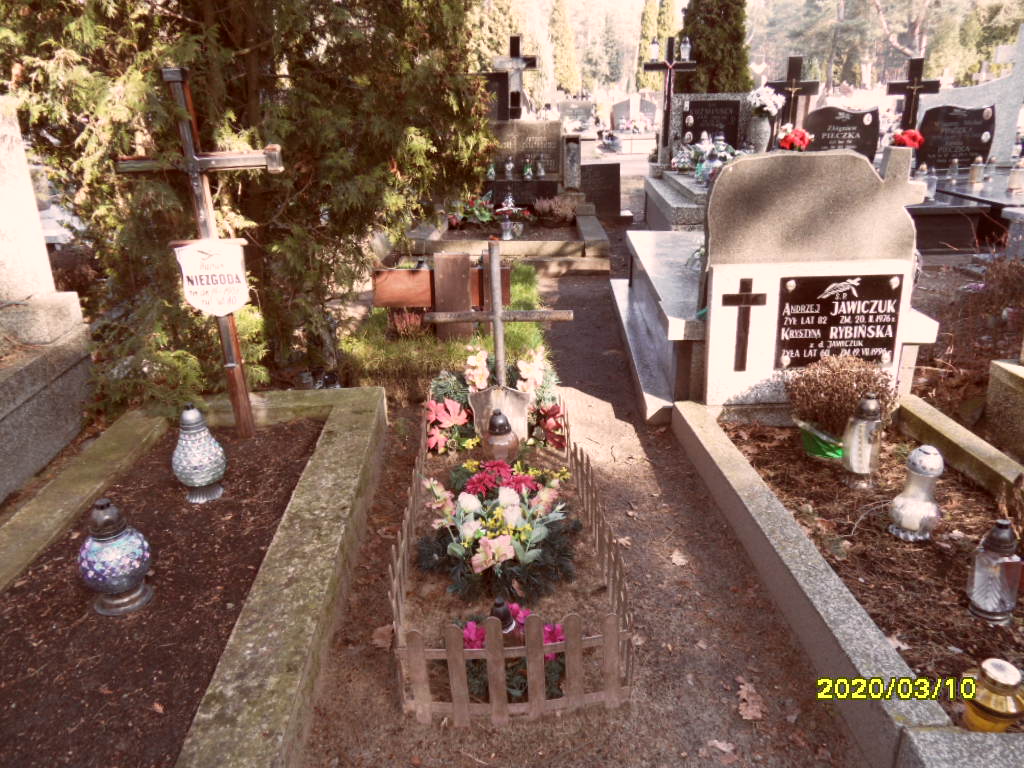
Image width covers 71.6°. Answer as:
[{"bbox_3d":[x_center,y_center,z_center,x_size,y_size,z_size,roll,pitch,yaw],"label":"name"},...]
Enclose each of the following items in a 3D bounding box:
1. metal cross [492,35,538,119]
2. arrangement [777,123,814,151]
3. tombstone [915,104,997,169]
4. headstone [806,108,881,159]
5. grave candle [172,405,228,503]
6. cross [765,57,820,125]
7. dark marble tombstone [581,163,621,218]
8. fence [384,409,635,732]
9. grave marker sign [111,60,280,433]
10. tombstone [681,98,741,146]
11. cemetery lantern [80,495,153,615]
[{"bbox_3d":[0.031,-3.140,7.250,0.450,0.790,0.090,0,22,2],"label":"metal cross"},{"bbox_3d":[2.995,-2.604,7.500,0.340,0.280,0.290,1,22,2],"label":"arrangement"},{"bbox_3d":[4.792,-2.666,7.680,0.750,0.650,0.100,-1,23,3],"label":"tombstone"},{"bbox_3d":[3.621,-2.715,7.735,0.800,0.620,0.100,-1,22,-2],"label":"headstone"},{"bbox_3d":[-0.978,0.207,2.192,0.165,0.315,0.165,-1,22,-2],"label":"grave candle"},{"bbox_3d":[3.065,-2.974,7.705,0.560,1.050,0.120,-1,22,-2],"label":"cross"},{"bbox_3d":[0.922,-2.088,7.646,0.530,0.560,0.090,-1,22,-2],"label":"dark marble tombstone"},{"bbox_3d":[-0.030,0.410,2.341,0.600,0.300,1.450,-2,22,-3],"label":"fence"},{"bbox_3d":[-1.108,-0.430,2.673,0.590,1.380,0.100,-2,22,-3],"label":"grave marker sign"},{"bbox_3d":[2.156,-2.833,7.750,0.620,0.520,0.080,1,22,4],"label":"tombstone"},{"bbox_3d":[-0.982,0.412,1.745,0.180,0.295,0.180,-1,22,-2],"label":"cemetery lantern"}]

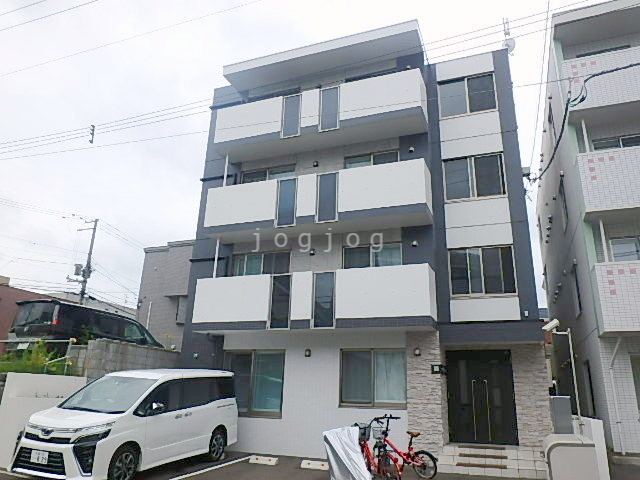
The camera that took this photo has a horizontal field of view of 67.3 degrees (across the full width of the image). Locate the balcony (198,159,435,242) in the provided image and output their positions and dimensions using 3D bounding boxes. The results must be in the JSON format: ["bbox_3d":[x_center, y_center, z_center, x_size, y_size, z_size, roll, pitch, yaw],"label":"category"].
[{"bbox_3d":[-0.192,-0.914,12.948,6.154,1.428,0.875,-5,-20,20],"label":"balcony"}]

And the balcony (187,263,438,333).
[{"bbox_3d":[-0.288,1.621,12.194,6.214,1.411,0.948,-5,-21,20],"label":"balcony"}]

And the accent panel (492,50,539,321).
[{"bbox_3d":[5.264,-1.837,13.064,0.425,8.036,0.140,-5,-21,20],"label":"accent panel"}]

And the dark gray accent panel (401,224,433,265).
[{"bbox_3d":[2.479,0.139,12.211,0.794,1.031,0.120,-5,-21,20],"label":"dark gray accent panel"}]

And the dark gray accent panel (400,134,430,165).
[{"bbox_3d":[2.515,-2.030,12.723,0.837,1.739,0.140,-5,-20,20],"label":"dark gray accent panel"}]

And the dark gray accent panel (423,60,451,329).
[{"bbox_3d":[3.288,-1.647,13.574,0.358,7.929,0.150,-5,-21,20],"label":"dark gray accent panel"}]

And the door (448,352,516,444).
[{"bbox_3d":[4.003,3.886,11.939,1.561,2.204,0.100,-5,-21,20],"label":"door"}]

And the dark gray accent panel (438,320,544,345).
[{"bbox_3d":[3.779,2.072,10.731,2.158,0.474,0.167,-5,-20,20],"label":"dark gray accent panel"}]

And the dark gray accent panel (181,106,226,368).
[{"bbox_3d":[-3.091,0.242,13.792,0.856,9.858,0.418,-5,-20,20],"label":"dark gray accent panel"}]

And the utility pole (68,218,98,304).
[{"bbox_3d":[-15.829,4.103,31.232,1.300,11.600,0.600,-5,-20,20],"label":"utility pole"}]

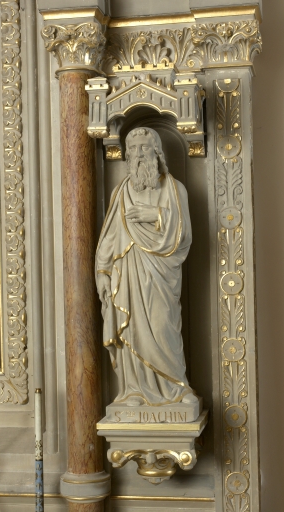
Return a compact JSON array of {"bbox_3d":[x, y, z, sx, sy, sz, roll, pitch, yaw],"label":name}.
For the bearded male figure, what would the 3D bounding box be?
[{"bbox_3d":[0.015,0.039,3.925,0.425,1.200,0.293,-1,0,10],"label":"bearded male figure"}]

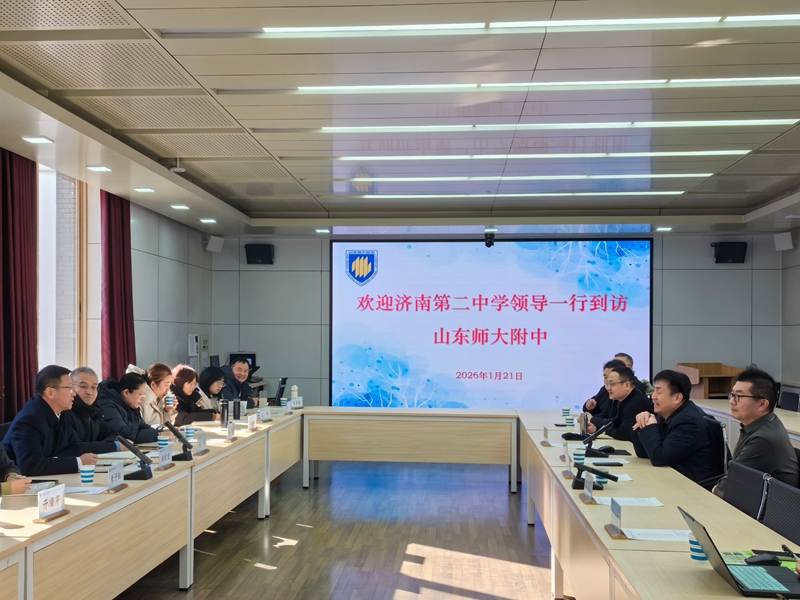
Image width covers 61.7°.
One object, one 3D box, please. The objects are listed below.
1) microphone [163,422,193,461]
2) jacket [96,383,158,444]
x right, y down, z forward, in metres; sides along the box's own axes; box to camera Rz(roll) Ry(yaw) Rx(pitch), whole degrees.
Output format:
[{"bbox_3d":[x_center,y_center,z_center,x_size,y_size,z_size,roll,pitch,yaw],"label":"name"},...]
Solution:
[{"bbox_3d":[-1.387,0.880,4.190,0.185,0.235,0.100,0,-3,5],"label":"microphone"},{"bbox_3d":[-1.957,0.940,4.729,0.580,0.710,0.550,1,-3,-10],"label":"jacket"}]

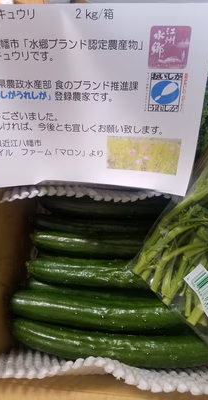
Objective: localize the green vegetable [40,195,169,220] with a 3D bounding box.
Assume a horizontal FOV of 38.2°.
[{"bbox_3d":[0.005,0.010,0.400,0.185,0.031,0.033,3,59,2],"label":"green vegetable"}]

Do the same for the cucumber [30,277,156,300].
[{"bbox_3d":[0.010,0.101,0.337,0.196,0.030,0.032,4,64,2],"label":"cucumber"}]

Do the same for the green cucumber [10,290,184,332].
[{"bbox_3d":[0.004,0.112,0.302,0.198,0.032,0.036,4,59,2],"label":"green cucumber"}]

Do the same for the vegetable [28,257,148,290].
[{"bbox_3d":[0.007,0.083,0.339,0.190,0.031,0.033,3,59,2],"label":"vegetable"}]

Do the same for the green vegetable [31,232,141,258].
[{"bbox_3d":[0.014,0.051,0.349,0.195,0.028,0.030,3,64,1],"label":"green vegetable"}]

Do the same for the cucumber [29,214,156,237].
[{"bbox_3d":[0.013,0.028,0.362,0.200,0.028,0.030,3,64,1],"label":"cucumber"}]

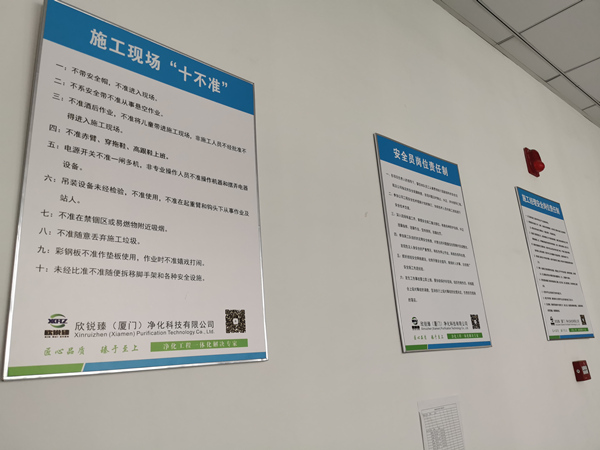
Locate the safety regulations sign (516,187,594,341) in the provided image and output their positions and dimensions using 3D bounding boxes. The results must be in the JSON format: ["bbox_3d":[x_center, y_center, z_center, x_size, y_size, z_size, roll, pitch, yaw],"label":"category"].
[{"bbox_3d":[1.221,0.190,2.240,0.502,0.705,0.014,10,-22,-40],"label":"safety regulations sign"}]

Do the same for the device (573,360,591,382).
[{"bbox_3d":[1.267,0.654,2.099,0.086,0.086,0.034,10,-22,-40],"label":"device"}]

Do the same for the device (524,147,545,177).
[{"bbox_3d":[1.206,-0.322,2.381,0.096,0.143,0.060,10,-22,-40],"label":"device"}]

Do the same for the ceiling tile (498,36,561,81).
[{"bbox_3d":[1.309,-0.934,2.647,0.597,0.015,0.094,10,-22,-40],"label":"ceiling tile"}]

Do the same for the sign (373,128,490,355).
[{"bbox_3d":[0.464,0.065,1.599,0.502,0.705,0.014,10,-22,-40],"label":"sign"}]

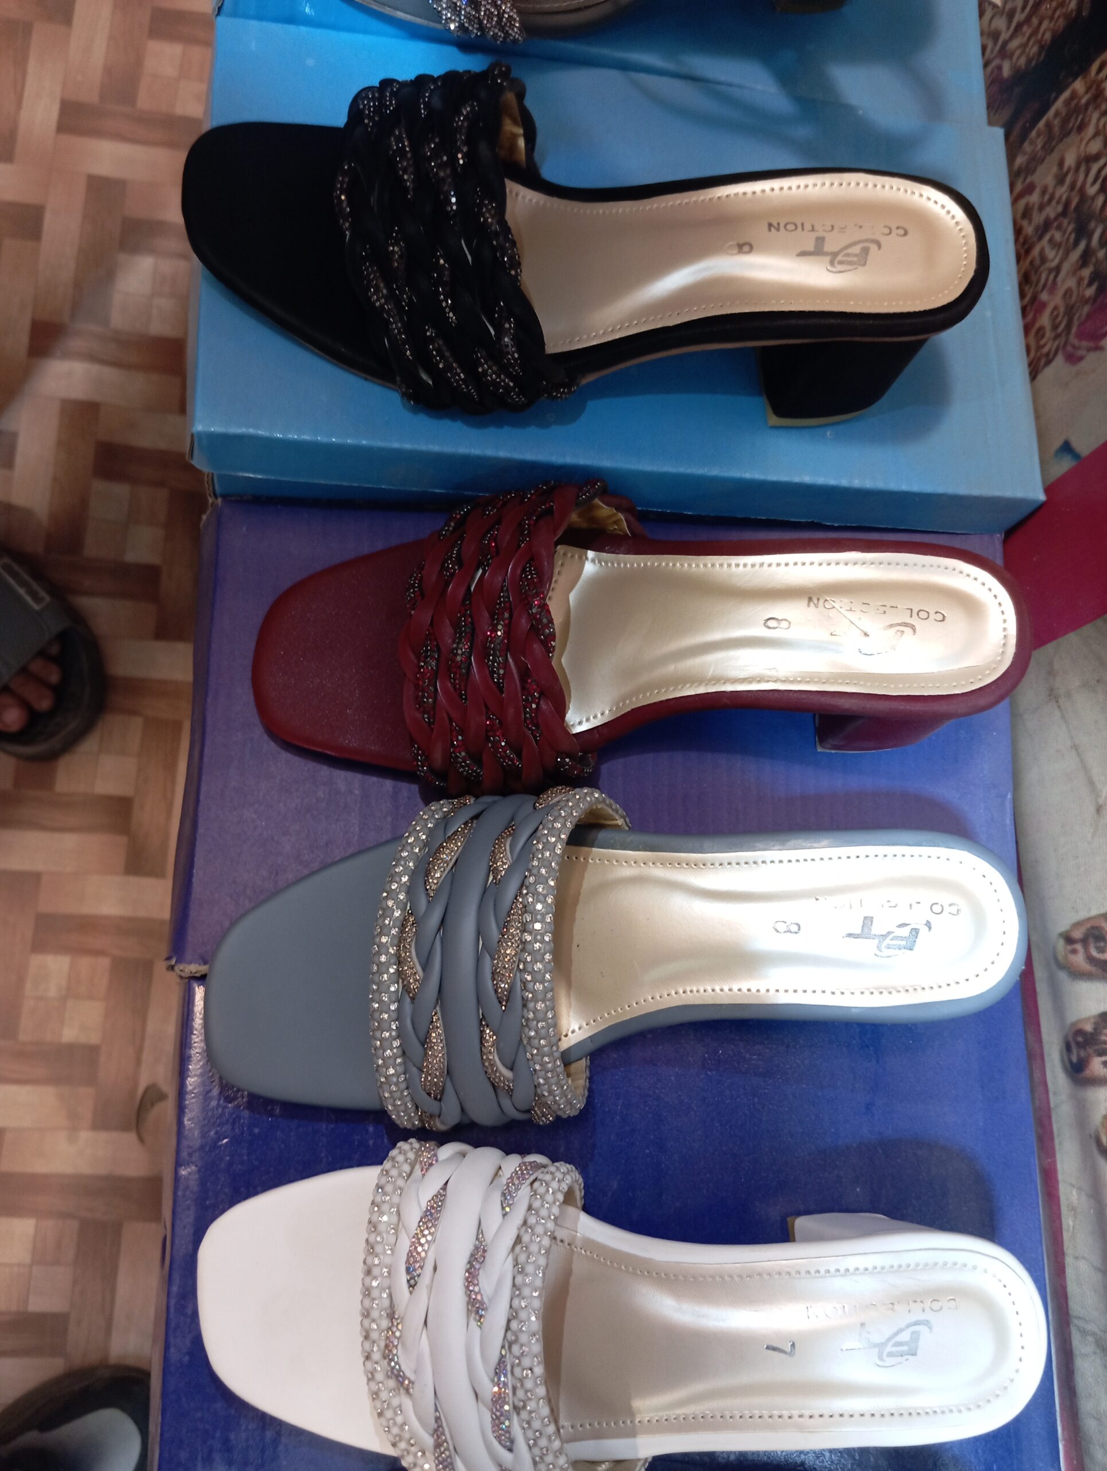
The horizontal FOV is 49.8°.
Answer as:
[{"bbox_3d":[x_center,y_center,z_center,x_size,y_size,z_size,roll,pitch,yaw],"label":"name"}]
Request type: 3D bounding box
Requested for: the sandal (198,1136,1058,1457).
[{"bbox_3d":[0.016,0.172,0.348,0.241,0.073,0.096,5,78,-9],"label":"sandal"}]

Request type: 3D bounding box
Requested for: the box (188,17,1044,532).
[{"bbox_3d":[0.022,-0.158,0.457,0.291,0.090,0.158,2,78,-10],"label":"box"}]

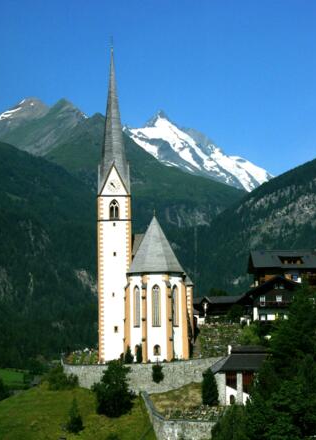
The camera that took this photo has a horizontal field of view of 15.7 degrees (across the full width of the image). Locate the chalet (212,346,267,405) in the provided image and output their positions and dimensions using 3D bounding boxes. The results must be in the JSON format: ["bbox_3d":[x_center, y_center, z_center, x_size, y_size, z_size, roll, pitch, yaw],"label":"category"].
[{"bbox_3d":[14.220,26.640,196.000,10.500,9.500,8.500,0,-6,-6],"label":"chalet"}]

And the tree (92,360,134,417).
[{"bbox_3d":[-7.720,28.570,194.000,7.100,9.500,7.100,-1,-6,0],"label":"tree"}]

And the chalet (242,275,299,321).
[{"bbox_3d":[24.140,15.920,235.000,13.000,9.300,12.000,-1,-6,2],"label":"chalet"}]

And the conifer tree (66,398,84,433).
[{"bbox_3d":[-13.650,32.120,187.000,3.000,5.900,3.000,-1,-6,0],"label":"conifer tree"}]

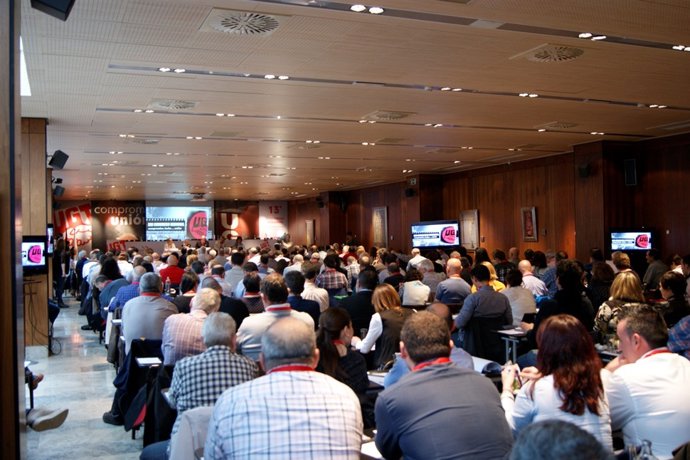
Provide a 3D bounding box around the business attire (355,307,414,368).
[{"bbox_3d":[0.306,0.834,4.747,0.470,0.600,0.420,-1,-1,-22],"label":"business attire"}]

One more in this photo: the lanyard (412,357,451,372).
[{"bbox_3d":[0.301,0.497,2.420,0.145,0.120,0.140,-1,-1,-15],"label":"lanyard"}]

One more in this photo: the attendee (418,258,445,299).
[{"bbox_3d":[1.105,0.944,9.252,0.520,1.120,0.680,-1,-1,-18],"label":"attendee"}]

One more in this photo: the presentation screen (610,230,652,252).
[{"bbox_3d":[5.288,0.188,12.698,0.800,0.450,0.080,-1,-1,10],"label":"presentation screen"}]

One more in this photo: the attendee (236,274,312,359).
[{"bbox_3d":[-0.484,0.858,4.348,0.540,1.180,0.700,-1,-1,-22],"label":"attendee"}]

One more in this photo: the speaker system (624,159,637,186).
[{"bbox_3d":[5.223,-1.050,12.600,0.240,0.450,0.230,-1,7,42],"label":"speaker system"}]

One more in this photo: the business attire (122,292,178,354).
[{"bbox_3d":[-1.437,0.778,5.093,0.440,0.640,0.380,-1,-1,-22],"label":"business attire"}]

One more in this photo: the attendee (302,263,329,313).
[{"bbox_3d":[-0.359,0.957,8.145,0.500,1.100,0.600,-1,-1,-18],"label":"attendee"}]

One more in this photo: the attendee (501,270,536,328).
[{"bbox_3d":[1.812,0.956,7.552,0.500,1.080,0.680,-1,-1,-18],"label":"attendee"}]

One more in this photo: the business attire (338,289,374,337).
[{"bbox_3d":[0.176,0.834,5.947,0.500,0.660,0.380,-1,-1,-16],"label":"business attire"}]

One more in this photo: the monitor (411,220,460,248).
[{"bbox_3d":[2.343,0.117,17.797,1.280,0.710,0.090,-1,-1,7],"label":"monitor"}]

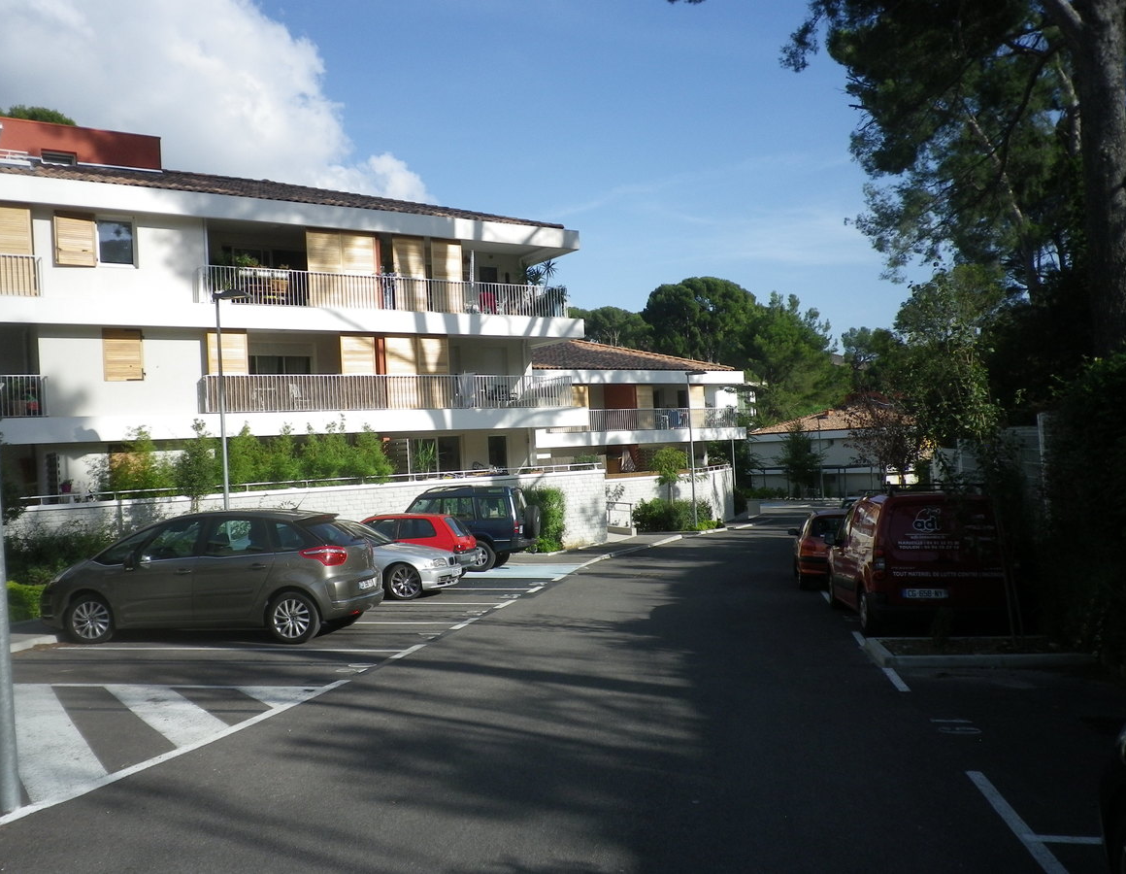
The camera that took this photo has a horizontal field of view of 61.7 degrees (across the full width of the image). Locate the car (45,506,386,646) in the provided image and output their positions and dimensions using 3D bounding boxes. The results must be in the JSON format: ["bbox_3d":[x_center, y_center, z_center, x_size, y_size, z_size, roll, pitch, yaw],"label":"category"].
[{"bbox_3d":[-4.717,1.822,12.839,4.480,1.670,1.830,-2,-4,9],"label":"car"}]

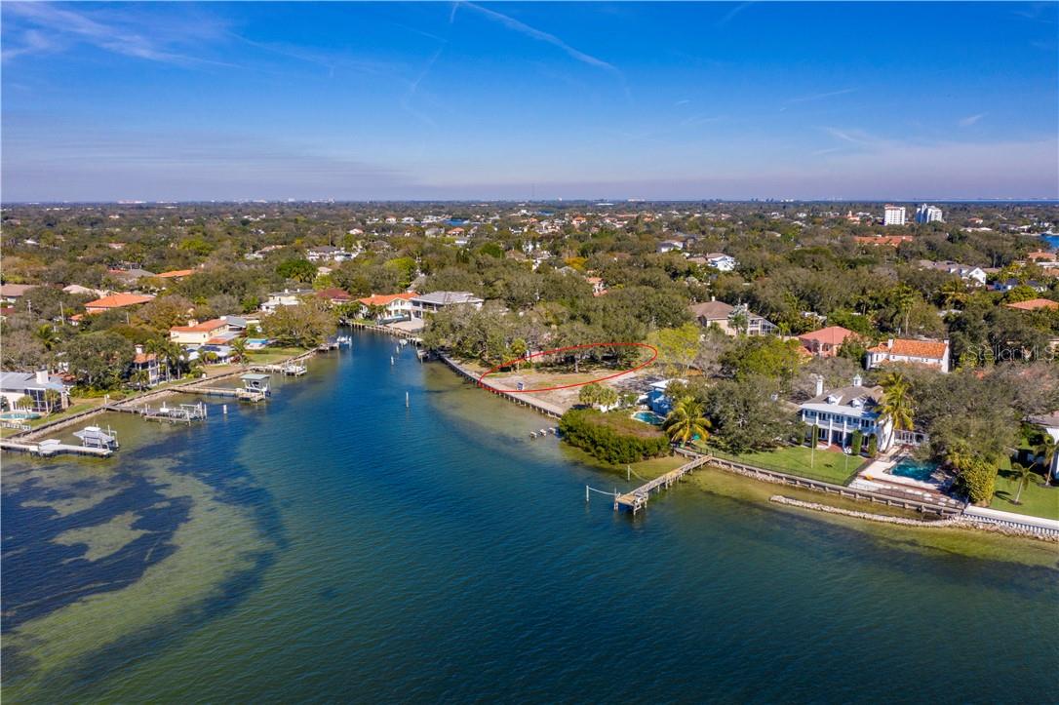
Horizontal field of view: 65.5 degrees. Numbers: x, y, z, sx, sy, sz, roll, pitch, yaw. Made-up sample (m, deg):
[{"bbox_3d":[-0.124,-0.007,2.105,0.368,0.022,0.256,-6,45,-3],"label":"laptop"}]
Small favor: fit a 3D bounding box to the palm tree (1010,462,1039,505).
[{"bbox_3d":[72.829,19.173,121.148,4.800,6.000,4.800,0,11,0],"label":"palm tree"}]

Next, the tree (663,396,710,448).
[{"bbox_3d":[28.525,12.549,149.108,7.900,8.800,7.900,0,11,0],"label":"tree"}]

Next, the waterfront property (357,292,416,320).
[{"bbox_3d":[-54.768,-18.093,307.040,12.000,9.200,21.000,10,15,43],"label":"waterfront property"}]

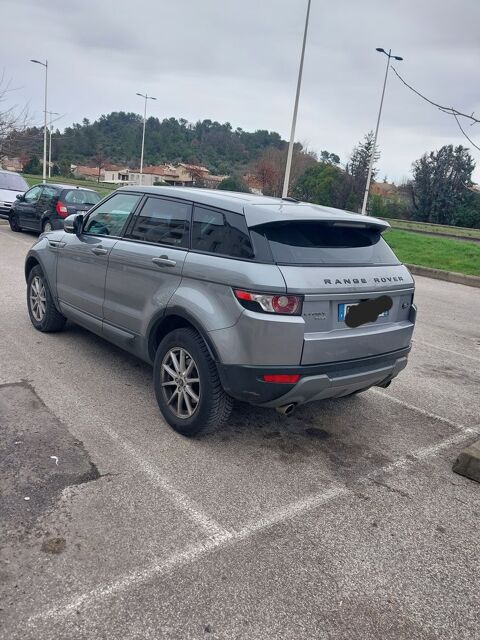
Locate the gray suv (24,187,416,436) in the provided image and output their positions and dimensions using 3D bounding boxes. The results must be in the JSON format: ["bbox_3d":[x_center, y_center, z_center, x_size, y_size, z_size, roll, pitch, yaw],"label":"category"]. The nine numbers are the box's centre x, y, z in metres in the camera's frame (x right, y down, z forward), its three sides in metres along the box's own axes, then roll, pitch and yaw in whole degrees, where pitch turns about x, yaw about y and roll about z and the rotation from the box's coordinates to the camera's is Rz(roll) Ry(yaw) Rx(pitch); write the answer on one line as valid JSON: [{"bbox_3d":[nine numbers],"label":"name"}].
[{"bbox_3d":[-0.508,-0.405,5.173,1.970,1.620,4.360,-5,17,-39],"label":"gray suv"}]

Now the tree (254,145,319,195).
[{"bbox_3d":[5.689,-20.038,76.928,8.600,8.130,8.000,7,13,3],"label":"tree"}]

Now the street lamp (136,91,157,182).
[{"bbox_3d":[-9.058,-16.351,52.247,2.400,9.300,0.350,-5,17,-39],"label":"street lamp"}]

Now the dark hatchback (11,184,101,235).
[{"bbox_3d":[-5.285,-3.143,15.956,1.690,1.490,3.780,-7,18,-43],"label":"dark hatchback"}]

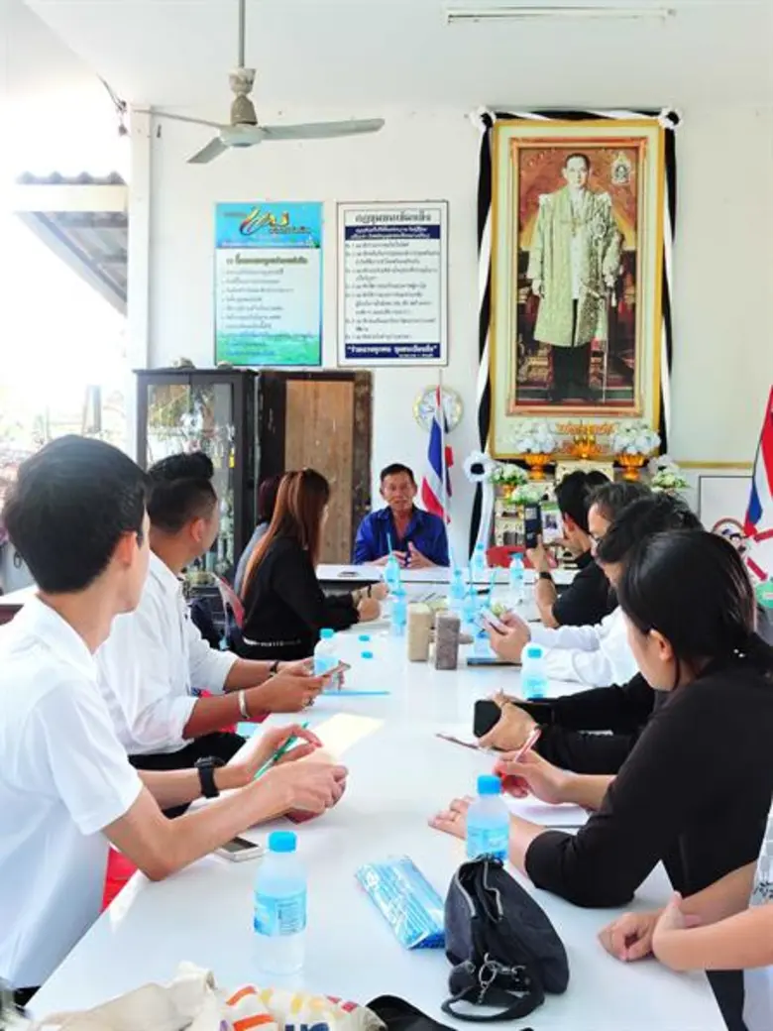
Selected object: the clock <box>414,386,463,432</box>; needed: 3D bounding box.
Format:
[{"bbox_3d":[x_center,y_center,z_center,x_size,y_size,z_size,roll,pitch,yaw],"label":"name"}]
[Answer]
[{"bbox_3d":[0.299,-0.624,7.850,0.295,0.295,0.045,0,3,2],"label":"clock"}]

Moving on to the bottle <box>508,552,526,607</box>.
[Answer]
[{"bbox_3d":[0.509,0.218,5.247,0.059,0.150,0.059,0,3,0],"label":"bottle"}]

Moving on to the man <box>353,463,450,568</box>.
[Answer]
[{"bbox_3d":[0.077,0.354,6.744,0.520,1.250,0.700,0,3,0],"label":"man"}]

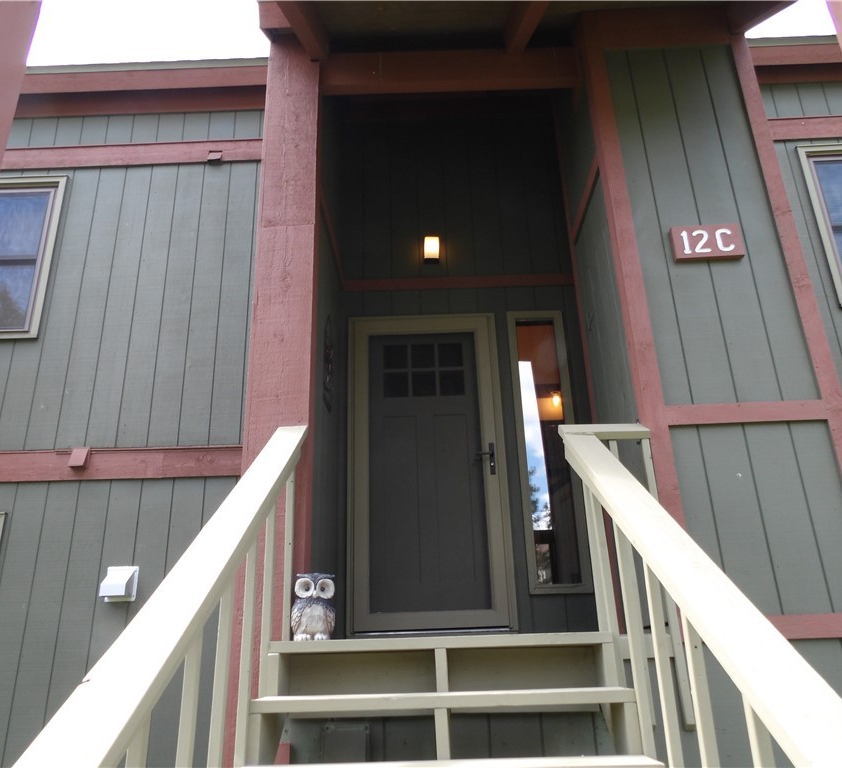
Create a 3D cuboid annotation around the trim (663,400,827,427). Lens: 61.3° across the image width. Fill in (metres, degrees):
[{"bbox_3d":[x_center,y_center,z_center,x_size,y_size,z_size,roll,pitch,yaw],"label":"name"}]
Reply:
[{"bbox_3d":[1.473,0.134,3.223,0.714,0.095,0.028,-2,-22,0],"label":"trim"}]

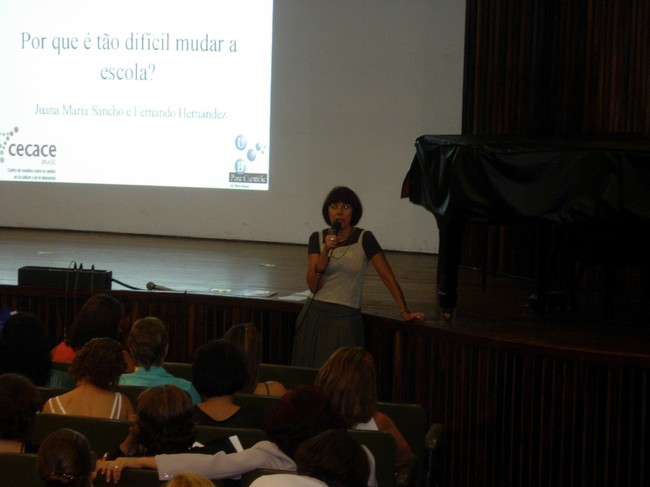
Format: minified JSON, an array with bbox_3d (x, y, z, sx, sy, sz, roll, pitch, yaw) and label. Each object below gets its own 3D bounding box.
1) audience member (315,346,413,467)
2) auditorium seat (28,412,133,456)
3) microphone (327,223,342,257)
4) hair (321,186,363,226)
[{"bbox_3d":[0.114,1.037,9.434,0.500,1.200,0.750,2,5,2],"label":"audience member"},{"bbox_3d":[-0.983,1.165,9.420,0.540,0.870,0.600,3,5,14],"label":"auditorium seat"},{"bbox_3d":[0.053,-0.026,12.070,0.052,0.190,0.052,12,-9,0],"label":"microphone"},{"bbox_3d":[0.102,-0.213,12.200,0.225,0.230,0.225,2,5,8],"label":"hair"}]

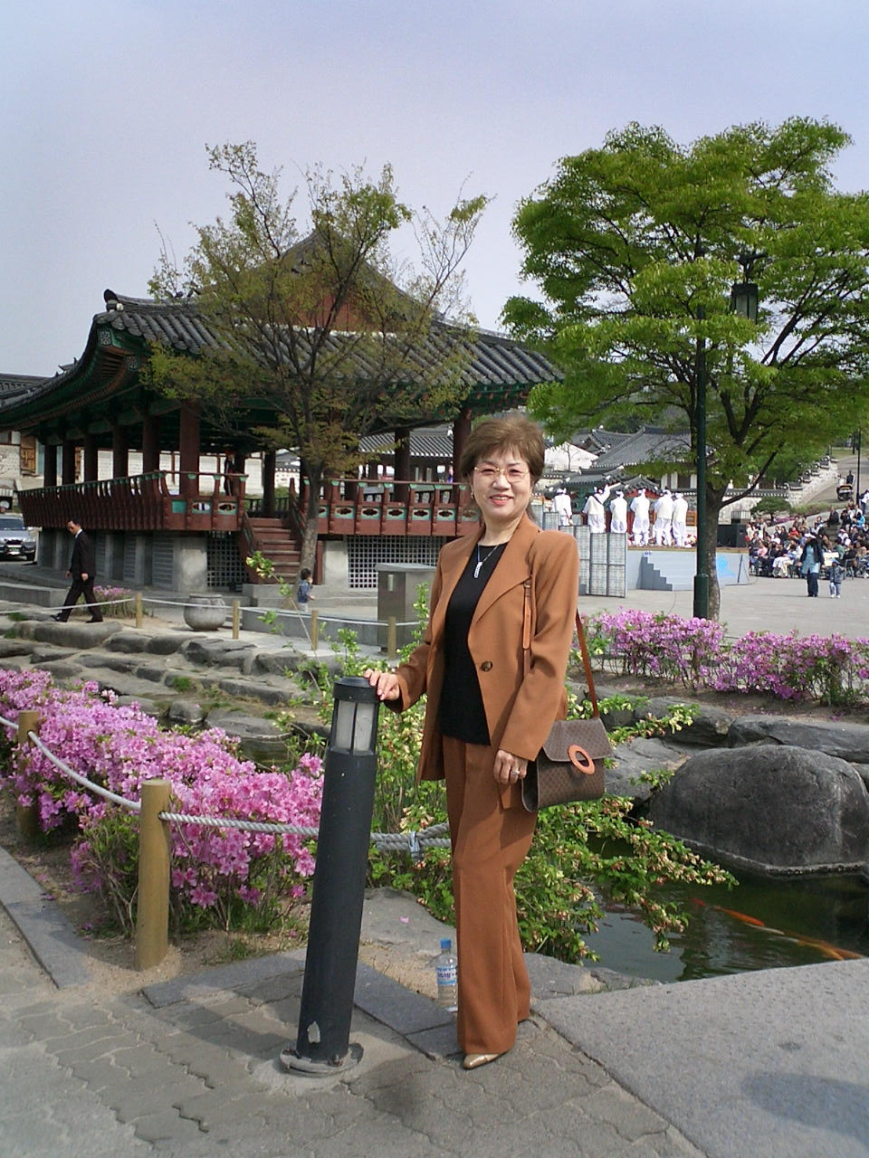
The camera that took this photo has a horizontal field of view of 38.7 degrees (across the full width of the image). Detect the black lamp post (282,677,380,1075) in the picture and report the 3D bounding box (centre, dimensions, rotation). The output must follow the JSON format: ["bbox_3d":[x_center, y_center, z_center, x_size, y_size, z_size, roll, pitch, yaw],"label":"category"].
[{"bbox_3d":[-0.237,0.731,3.120,0.212,0.945,0.212,5,1,0],"label":"black lamp post"}]

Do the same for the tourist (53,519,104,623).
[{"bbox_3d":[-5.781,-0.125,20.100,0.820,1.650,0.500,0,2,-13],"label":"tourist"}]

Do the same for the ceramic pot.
[{"bbox_3d":[-3.532,0.496,19.100,0.650,0.570,0.650,0,2,0],"label":"ceramic pot"}]

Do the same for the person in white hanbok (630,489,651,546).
[{"bbox_3d":[6.069,-1.827,36.500,0.540,1.660,0.420,0,2,-18],"label":"person in white hanbok"}]

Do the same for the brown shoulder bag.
[{"bbox_3d":[0.330,0.300,3.100,0.210,0.560,0.120,0,3,-30],"label":"brown shoulder bag"}]

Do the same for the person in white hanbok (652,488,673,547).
[{"bbox_3d":[6.718,-1.822,36.400,0.560,1.660,0.460,0,2,-25],"label":"person in white hanbok"}]

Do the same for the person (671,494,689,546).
[{"bbox_3d":[7.190,-1.738,36.300,0.520,1.620,0.420,0,2,-20],"label":"person"}]

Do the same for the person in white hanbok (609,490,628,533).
[{"bbox_3d":[5.280,-1.725,35.500,0.560,1.630,0.420,0,2,-12],"label":"person in white hanbok"}]

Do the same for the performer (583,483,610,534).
[{"bbox_3d":[4.775,-1.926,36.600,0.800,1.760,0.500,1,2,-6],"label":"performer"}]

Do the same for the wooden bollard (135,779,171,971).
[{"bbox_3d":[-0.827,0.871,3.650,0.095,0.545,0.095,1,2,0],"label":"wooden bollard"}]

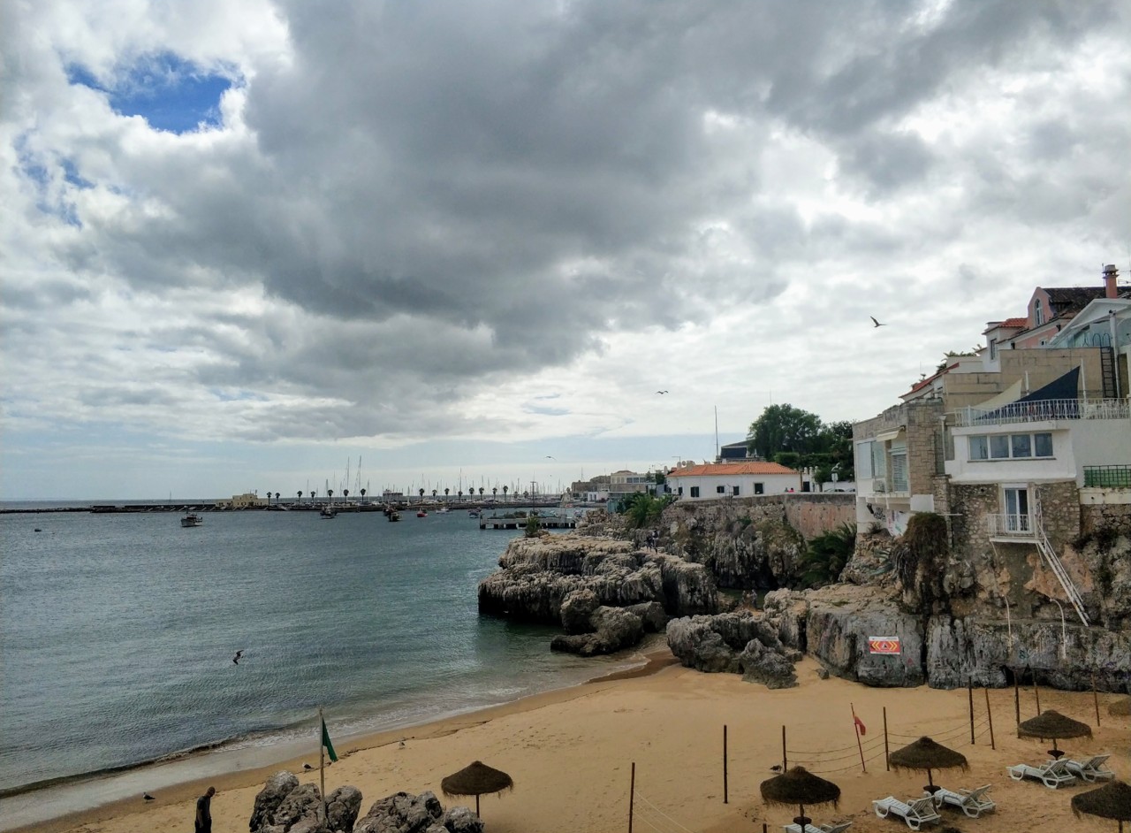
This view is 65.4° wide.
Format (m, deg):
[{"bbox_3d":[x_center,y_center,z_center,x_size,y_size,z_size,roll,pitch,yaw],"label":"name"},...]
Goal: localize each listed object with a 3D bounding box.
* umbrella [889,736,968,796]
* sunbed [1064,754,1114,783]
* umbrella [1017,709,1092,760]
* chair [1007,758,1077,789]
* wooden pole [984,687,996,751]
[{"bbox_3d":[9.417,9.224,22.650,2.040,2.000,2.040,-7,-5,21],"label":"umbrella"},{"bbox_3d":[14.333,9.638,24.523,0.690,0.780,1.790,1,-8,-17],"label":"sunbed"},{"bbox_3d":[13.495,9.031,24.300,2.060,1.950,2.060,-5,-6,28],"label":"umbrella"},{"bbox_3d":[12.948,9.588,24.014,0.690,0.780,1.790,2,-8,-25],"label":"chair"},{"bbox_3d":[13.005,9.270,27.000,0.080,1.950,0.080,-7,-6,24],"label":"wooden pole"}]

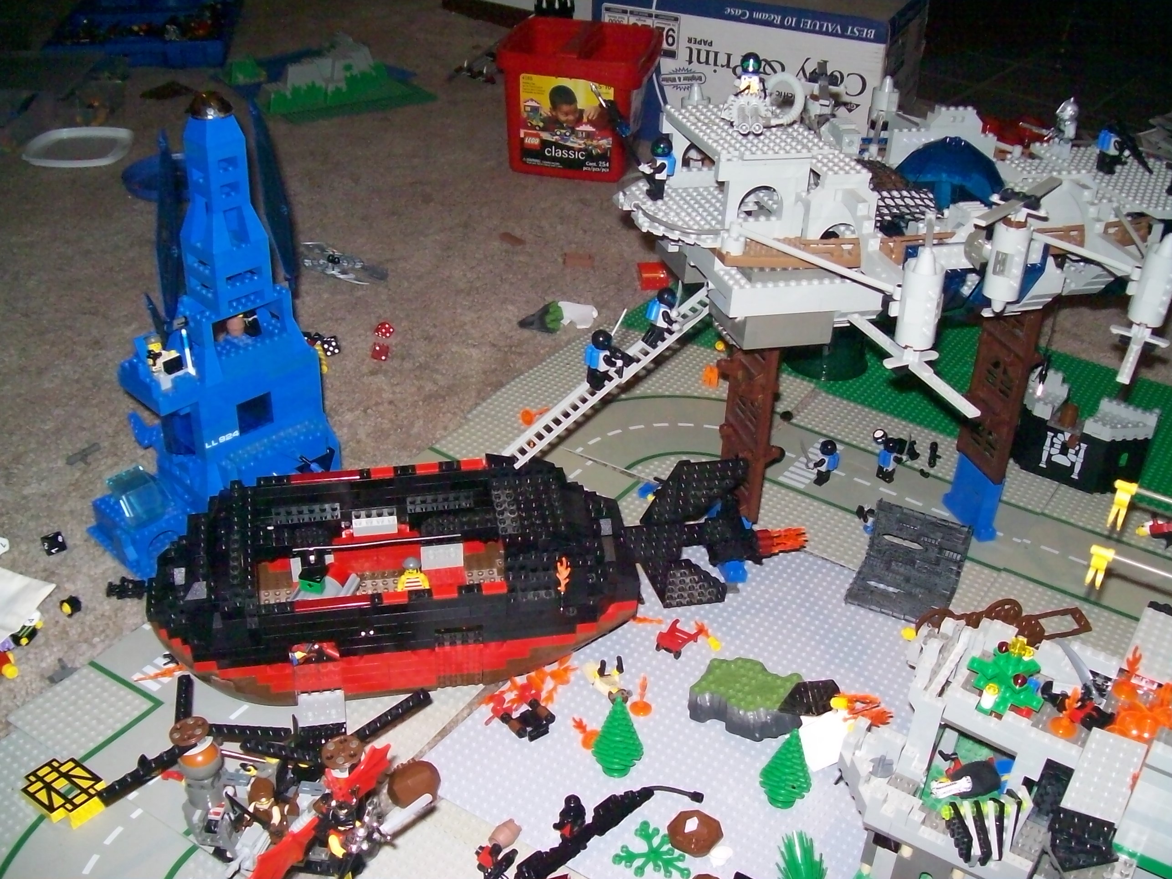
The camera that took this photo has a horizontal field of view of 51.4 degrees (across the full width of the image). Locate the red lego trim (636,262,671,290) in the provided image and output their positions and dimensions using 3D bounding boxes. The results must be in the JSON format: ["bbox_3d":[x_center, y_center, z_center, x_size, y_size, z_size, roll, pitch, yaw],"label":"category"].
[{"bbox_3d":[0.081,-0.194,1.450,0.034,0.026,0.022,1,31,0],"label":"red lego trim"}]

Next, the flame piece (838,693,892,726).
[{"bbox_3d":[0.197,0.190,0.858,0.036,0.012,0.028,12,33,17],"label":"flame piece"}]

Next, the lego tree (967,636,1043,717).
[{"bbox_3d":[0.251,0.140,0.721,0.045,0.056,0.045,21,36,29],"label":"lego tree"}]

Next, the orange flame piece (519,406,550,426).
[{"bbox_3d":[-0.048,-0.023,1.170,0.030,0.017,0.017,-18,36,-40],"label":"orange flame piece"}]

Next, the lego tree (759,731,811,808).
[{"bbox_3d":[0.128,0.208,0.785,0.034,0.062,0.034,1,31,-1],"label":"lego tree"}]

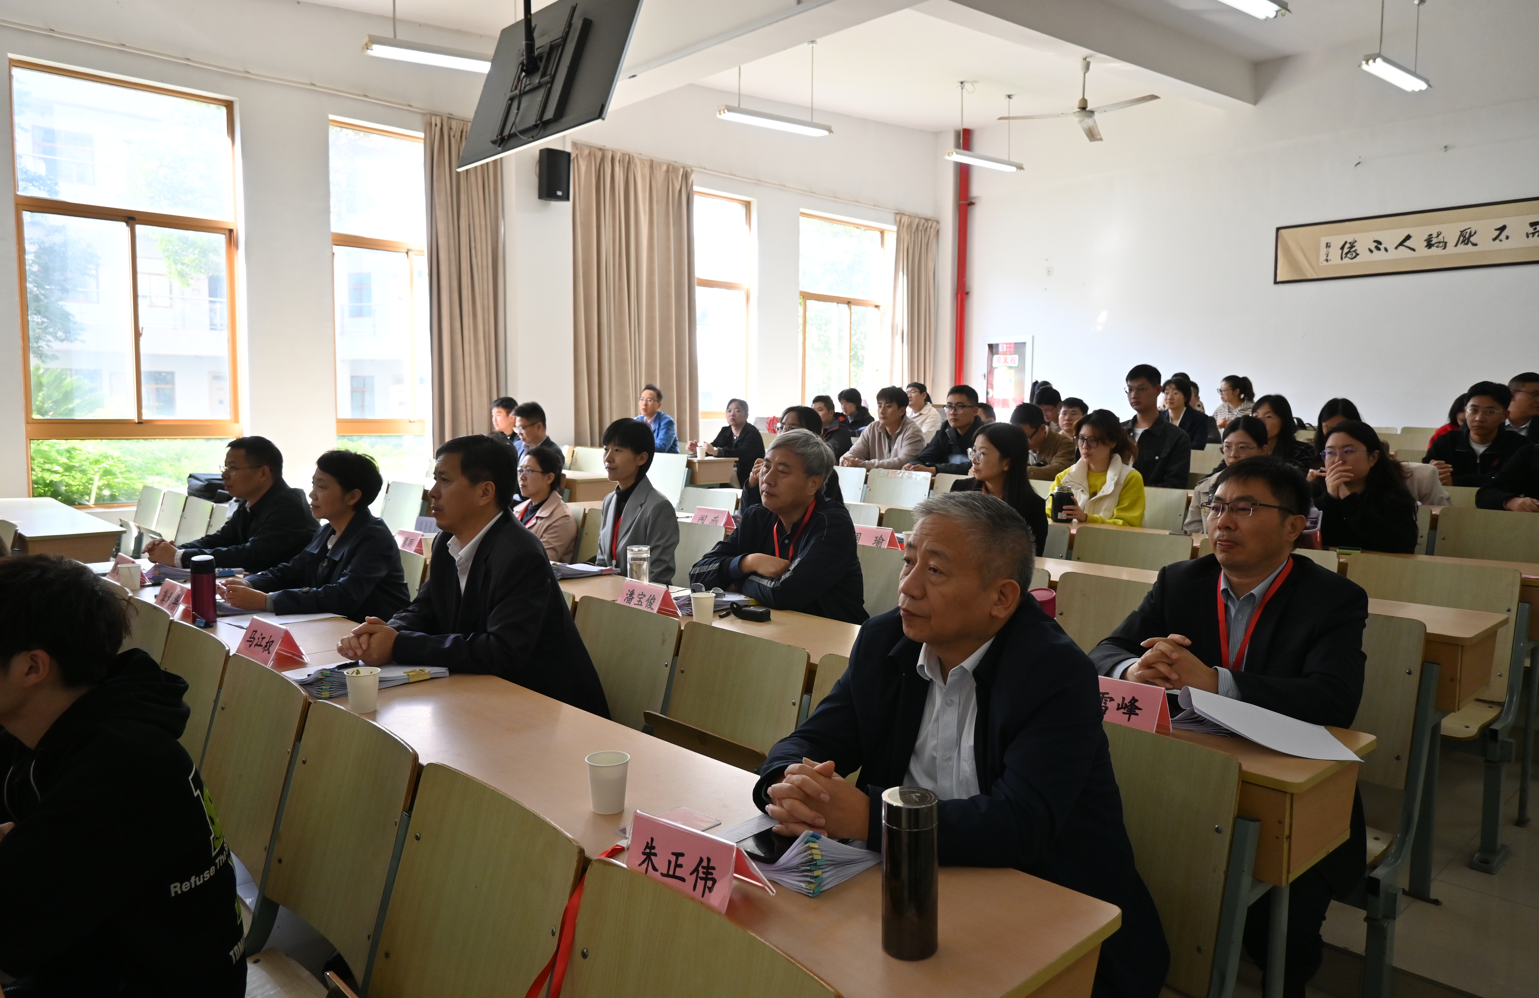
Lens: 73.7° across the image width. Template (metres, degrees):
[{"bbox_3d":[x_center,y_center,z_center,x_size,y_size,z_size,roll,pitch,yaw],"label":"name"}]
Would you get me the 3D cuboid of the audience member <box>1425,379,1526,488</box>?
[{"bbox_3d":[3.506,0.041,5.098,0.750,1.230,0.540,-5,7,-44],"label":"audience member"}]

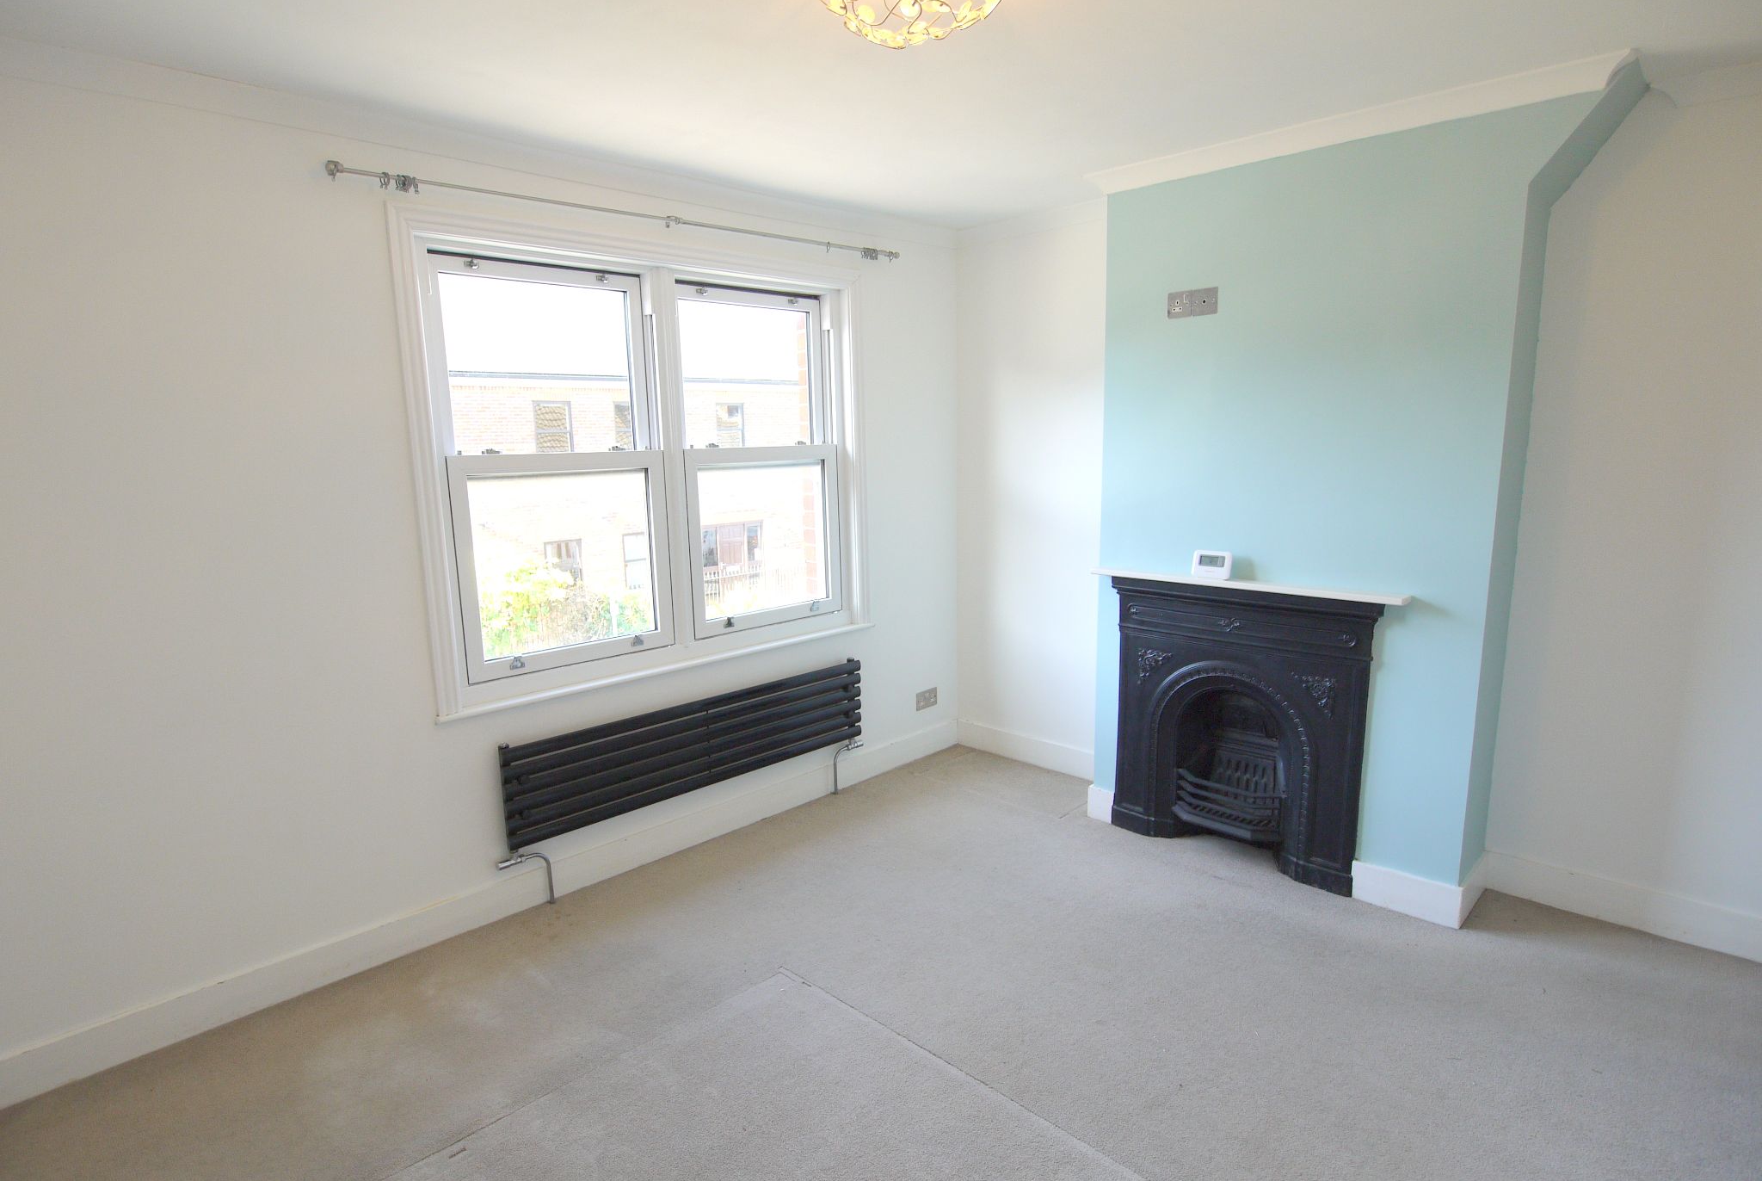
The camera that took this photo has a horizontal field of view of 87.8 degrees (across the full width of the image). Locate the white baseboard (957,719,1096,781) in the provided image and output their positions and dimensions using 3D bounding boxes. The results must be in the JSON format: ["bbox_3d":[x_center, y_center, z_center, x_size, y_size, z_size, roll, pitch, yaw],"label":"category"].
[{"bbox_3d":[0.724,0.753,4.252,0.920,0.135,0.018,8,13,42],"label":"white baseboard"}]

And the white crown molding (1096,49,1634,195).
[{"bbox_3d":[1.300,-1.369,2.784,1.510,0.067,0.065,8,13,42],"label":"white crown molding"}]

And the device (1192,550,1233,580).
[{"bbox_3d":[1.140,-0.087,3.146,0.130,0.098,0.045,8,13,42],"label":"device"}]

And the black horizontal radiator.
[{"bbox_3d":[-0.647,0.562,3.440,1.515,0.345,0.080,-11,14,-43],"label":"black horizontal radiator"}]

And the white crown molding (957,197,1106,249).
[{"bbox_3d":[0.651,-1.537,3.831,0.920,0.067,0.065,8,13,42],"label":"white crown molding"}]

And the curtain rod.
[{"bbox_3d":[-0.692,-1.246,3.120,2.110,0.050,0.080,-11,14,-43],"label":"curtain rod"}]

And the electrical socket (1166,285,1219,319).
[{"bbox_3d":[1.062,-0.976,3.123,0.175,0.087,0.011,8,13,42],"label":"electrical socket"}]

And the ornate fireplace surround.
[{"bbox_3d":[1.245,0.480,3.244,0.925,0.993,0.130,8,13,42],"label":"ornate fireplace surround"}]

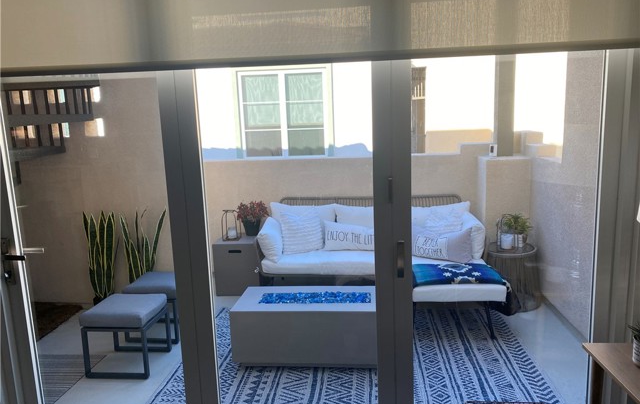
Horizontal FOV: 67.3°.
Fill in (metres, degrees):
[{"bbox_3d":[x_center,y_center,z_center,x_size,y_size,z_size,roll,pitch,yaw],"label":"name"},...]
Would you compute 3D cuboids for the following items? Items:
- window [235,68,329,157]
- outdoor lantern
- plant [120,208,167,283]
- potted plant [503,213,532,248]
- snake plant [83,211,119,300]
[{"bbox_3d":[-0.464,-1.197,6.568,1.280,1.180,0.120,-1,9,6],"label":"window"},{"bbox_3d":[-0.906,0.233,4.884,0.190,0.297,0.180,-1,9,6],"label":"outdoor lantern"},{"bbox_3d":[-1.585,0.528,4.335,0.360,0.910,0.300,-1,9,6],"label":"plant"},{"bbox_3d":[1.730,0.248,4.215,0.250,0.298,0.250,-1,9,6],"label":"potted plant"},{"bbox_3d":[-1.989,0.542,4.377,0.290,0.910,0.260,-1,9,6],"label":"snake plant"}]

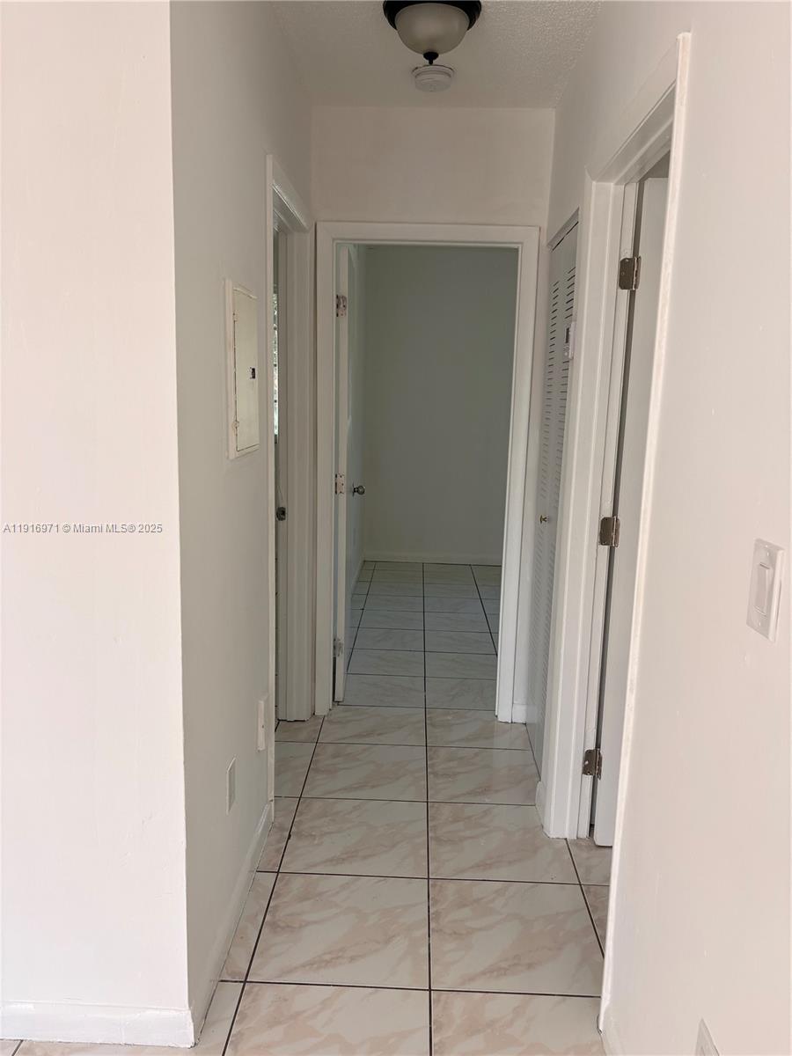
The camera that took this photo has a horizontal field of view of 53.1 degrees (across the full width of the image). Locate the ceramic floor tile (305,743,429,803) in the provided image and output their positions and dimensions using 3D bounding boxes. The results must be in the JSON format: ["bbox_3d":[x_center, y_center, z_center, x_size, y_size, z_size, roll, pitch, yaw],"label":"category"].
[{"bbox_3d":[-0.108,0.943,3.074,0.449,0.010,0.449,2,10,1],"label":"ceramic floor tile"}]

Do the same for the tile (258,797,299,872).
[{"bbox_3d":[-0.387,1.010,2.632,0.069,0.010,0.449,2,10,1],"label":"tile"}]

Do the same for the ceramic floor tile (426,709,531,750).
[{"bbox_3d":[0.351,0.874,3.448,0.441,0.010,0.401,2,10,1],"label":"ceramic floor tile"}]

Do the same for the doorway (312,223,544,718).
[{"bbox_3d":[0.106,-0.194,3.409,0.883,2.095,0.131,2,10,1],"label":"doorway"}]

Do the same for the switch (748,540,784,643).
[{"bbox_3d":[0.492,0.082,1.061,0.010,0.122,0.074,2,10,1],"label":"switch"}]

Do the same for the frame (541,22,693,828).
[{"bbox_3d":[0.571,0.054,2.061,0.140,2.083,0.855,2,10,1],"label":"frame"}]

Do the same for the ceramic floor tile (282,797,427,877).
[{"bbox_3d":[-0.120,1.007,2.596,0.450,0.010,0.450,2,10,1],"label":"ceramic floor tile"}]

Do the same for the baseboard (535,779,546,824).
[{"bbox_3d":[0.507,0.962,2.756,0.013,0.091,0.152,2,10,1],"label":"baseboard"}]

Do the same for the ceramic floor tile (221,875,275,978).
[{"bbox_3d":[-0.393,1.075,2.159,0.070,0.010,0.450,2,10,1],"label":"ceramic floor tile"}]

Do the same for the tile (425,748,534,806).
[{"bbox_3d":[0.342,0.957,3.062,0.441,0.010,0.449,2,10,1],"label":"tile"}]

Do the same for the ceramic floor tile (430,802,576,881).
[{"bbox_3d":[0.332,1.033,2.614,0.449,0.010,0.449,2,10,1],"label":"ceramic floor tile"}]

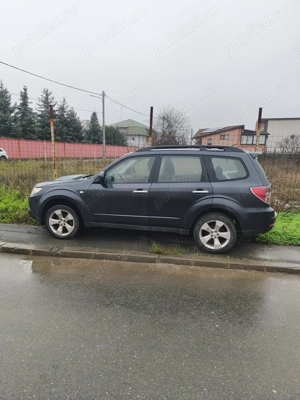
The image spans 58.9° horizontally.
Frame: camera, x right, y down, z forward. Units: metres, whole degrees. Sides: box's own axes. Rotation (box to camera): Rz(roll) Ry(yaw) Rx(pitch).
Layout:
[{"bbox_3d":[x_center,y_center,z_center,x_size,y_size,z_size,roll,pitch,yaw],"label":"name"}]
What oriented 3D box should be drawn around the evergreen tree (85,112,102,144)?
[{"bbox_3d":[-10.110,-11.341,47.806,3.400,8.444,3.400,1,10,0],"label":"evergreen tree"}]

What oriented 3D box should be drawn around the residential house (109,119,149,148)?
[{"bbox_3d":[-5.024,-14.650,64.464,10.500,9.631,10.000,4,10,14],"label":"residential house"}]

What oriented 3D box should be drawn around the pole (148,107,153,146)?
[{"bbox_3d":[0.022,-1.227,7.808,0.085,2.870,0.085,1,10,0],"label":"pole"}]

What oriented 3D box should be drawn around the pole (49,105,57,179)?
[{"bbox_3d":[-2.896,-1.329,7.983,0.085,2.870,0.085,1,10,0],"label":"pole"}]

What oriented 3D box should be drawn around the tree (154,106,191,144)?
[{"bbox_3d":[3.446,-10.904,44.779,6.400,9.276,6.400,1,10,0],"label":"tree"}]

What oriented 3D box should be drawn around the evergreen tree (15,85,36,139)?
[{"bbox_3d":[-15.631,-9.531,33.934,3.500,9.374,3.500,1,10,0],"label":"evergreen tree"}]

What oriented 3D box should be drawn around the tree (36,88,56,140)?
[{"bbox_3d":[-14.327,-10.360,37.337,3.400,9.903,3.400,1,10,0],"label":"tree"}]

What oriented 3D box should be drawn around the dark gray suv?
[{"bbox_3d":[-0.022,-0.173,5.159,4.560,1.690,1.830,3,10,10],"label":"dark gray suv"}]

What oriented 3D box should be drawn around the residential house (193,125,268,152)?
[{"bbox_3d":[13.850,-9.459,46.002,12.000,6.451,9.000,3,10,9],"label":"residential house"}]

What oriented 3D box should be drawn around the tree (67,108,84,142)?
[{"bbox_3d":[-12.219,-10.574,43.381,3.200,8.352,3.200,1,10,0],"label":"tree"}]

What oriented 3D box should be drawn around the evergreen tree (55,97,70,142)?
[{"bbox_3d":[-12.976,-10.604,40.334,3.200,9.419,3.200,1,10,0],"label":"evergreen tree"}]

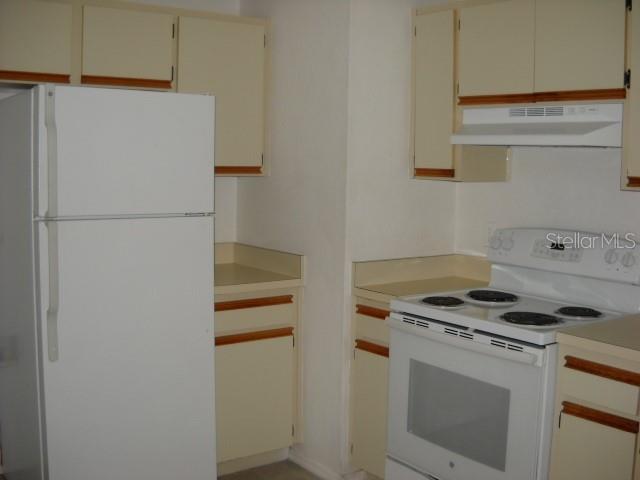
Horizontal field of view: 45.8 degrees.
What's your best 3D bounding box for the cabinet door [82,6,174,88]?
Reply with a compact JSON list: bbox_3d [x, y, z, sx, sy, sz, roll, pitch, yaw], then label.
[{"bbox_3d":[-0.824,-0.818,3.255,0.410,0.320,0.028,-3,7,-36],"label":"cabinet door"}]

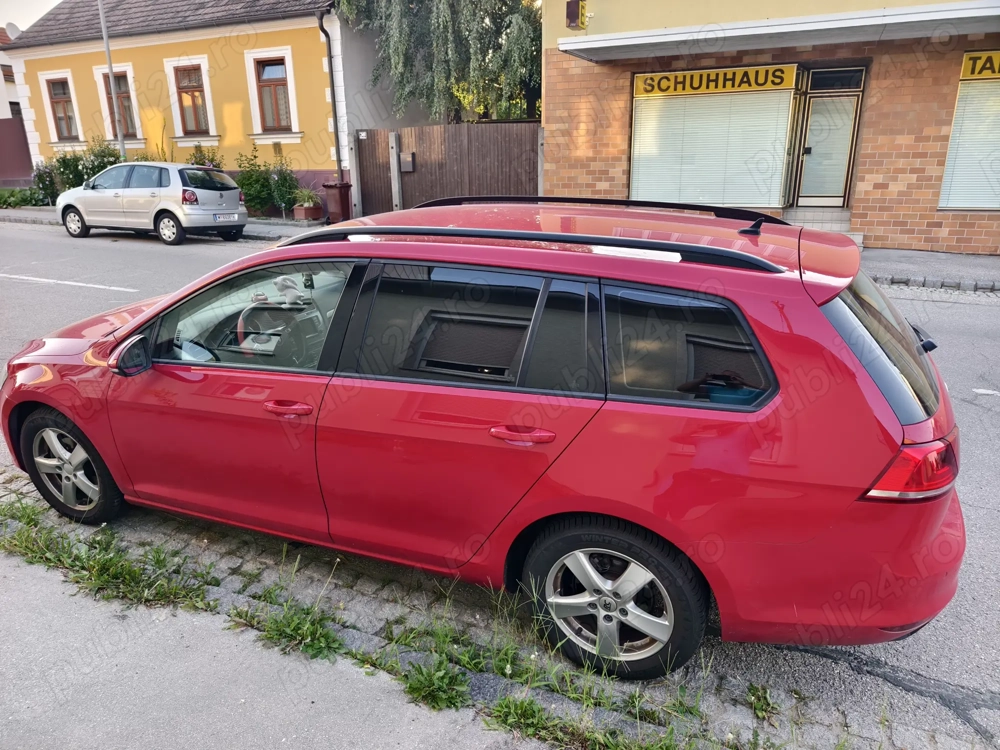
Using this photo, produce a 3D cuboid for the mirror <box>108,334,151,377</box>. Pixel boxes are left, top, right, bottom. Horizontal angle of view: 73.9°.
[{"bbox_3d":[-1.452,-0.079,2.620,0.125,0.155,0.190,7,22,22],"label":"mirror"}]

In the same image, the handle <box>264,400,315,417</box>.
[{"bbox_3d":[-0.777,0.124,2.433,0.235,0.043,0.048,3,20,23],"label":"handle"}]

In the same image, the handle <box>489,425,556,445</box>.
[{"bbox_3d":[0.069,0.186,2.073,0.230,0.043,0.048,3,20,23],"label":"handle"}]

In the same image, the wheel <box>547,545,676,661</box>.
[{"bbox_3d":[0.391,0.743,2.285,0.433,0.433,0.180,7,22,22],"label":"wheel"}]

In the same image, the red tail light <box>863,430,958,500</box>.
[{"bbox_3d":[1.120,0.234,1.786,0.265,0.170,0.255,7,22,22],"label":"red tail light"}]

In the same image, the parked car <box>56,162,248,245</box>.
[{"bbox_3d":[-6.872,-3.401,13.025,3.910,1.467,1.660,8,17,21],"label":"parked car"}]

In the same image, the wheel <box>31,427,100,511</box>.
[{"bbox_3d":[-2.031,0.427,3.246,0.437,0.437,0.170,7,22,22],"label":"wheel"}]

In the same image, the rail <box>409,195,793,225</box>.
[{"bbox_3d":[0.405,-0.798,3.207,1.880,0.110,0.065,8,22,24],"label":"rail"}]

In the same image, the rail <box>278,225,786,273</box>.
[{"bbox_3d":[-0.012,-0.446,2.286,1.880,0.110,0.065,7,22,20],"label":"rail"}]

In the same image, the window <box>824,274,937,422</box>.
[{"bbox_3d":[1.341,-0.226,2.379,0.150,0.500,1.320,-40,0,31],"label":"window"}]

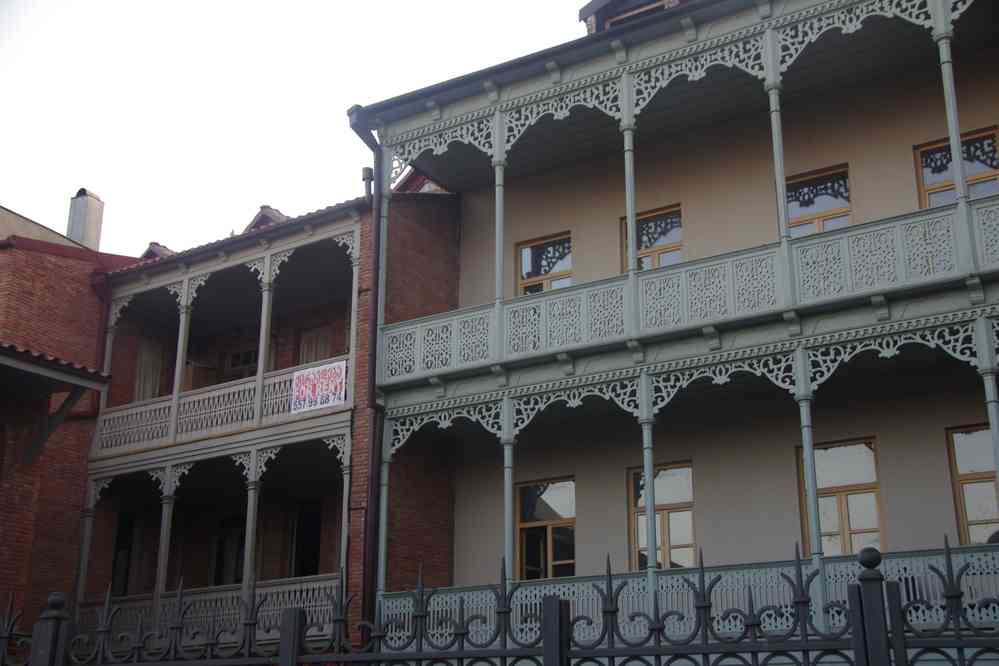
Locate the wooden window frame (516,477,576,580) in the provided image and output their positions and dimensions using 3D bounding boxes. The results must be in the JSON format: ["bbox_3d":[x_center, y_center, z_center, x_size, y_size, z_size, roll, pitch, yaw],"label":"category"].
[{"bbox_3d":[0.817,3.614,20.657,1.246,2.165,0.124,-11,-22,29],"label":"wooden window frame"}]

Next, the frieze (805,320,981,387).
[{"bbox_3d":[5.279,0.315,16.044,2.236,0.581,0.062,-11,-22,29],"label":"frieze"}]

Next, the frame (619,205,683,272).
[{"bbox_3d":[2.715,-1.165,21.104,1.232,2.169,0.124,-11,-22,29],"label":"frame"}]

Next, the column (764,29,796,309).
[{"bbox_3d":[4.115,-2.497,17.370,0.233,4.479,0.233,-11,-22,29],"label":"column"}]

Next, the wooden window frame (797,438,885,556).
[{"bbox_3d":[5.229,2.724,18.168,1.261,2.172,0.124,-11,-22,29],"label":"wooden window frame"}]

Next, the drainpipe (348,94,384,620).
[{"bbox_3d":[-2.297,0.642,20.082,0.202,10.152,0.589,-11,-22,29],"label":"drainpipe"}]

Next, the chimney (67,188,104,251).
[{"bbox_3d":[-9.612,-2.572,27.771,0.680,1.550,0.500,-11,-22,29],"label":"chimney"}]

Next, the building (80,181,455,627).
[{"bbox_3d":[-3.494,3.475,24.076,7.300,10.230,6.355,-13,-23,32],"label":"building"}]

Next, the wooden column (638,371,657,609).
[{"bbox_3d":[2.200,2.432,17.264,0.202,3.797,0.202,-11,-22,29],"label":"wooden column"}]

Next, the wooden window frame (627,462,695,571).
[{"bbox_3d":[2.683,3.232,19.605,1.232,2.180,0.124,-11,-22,29],"label":"wooden window frame"}]

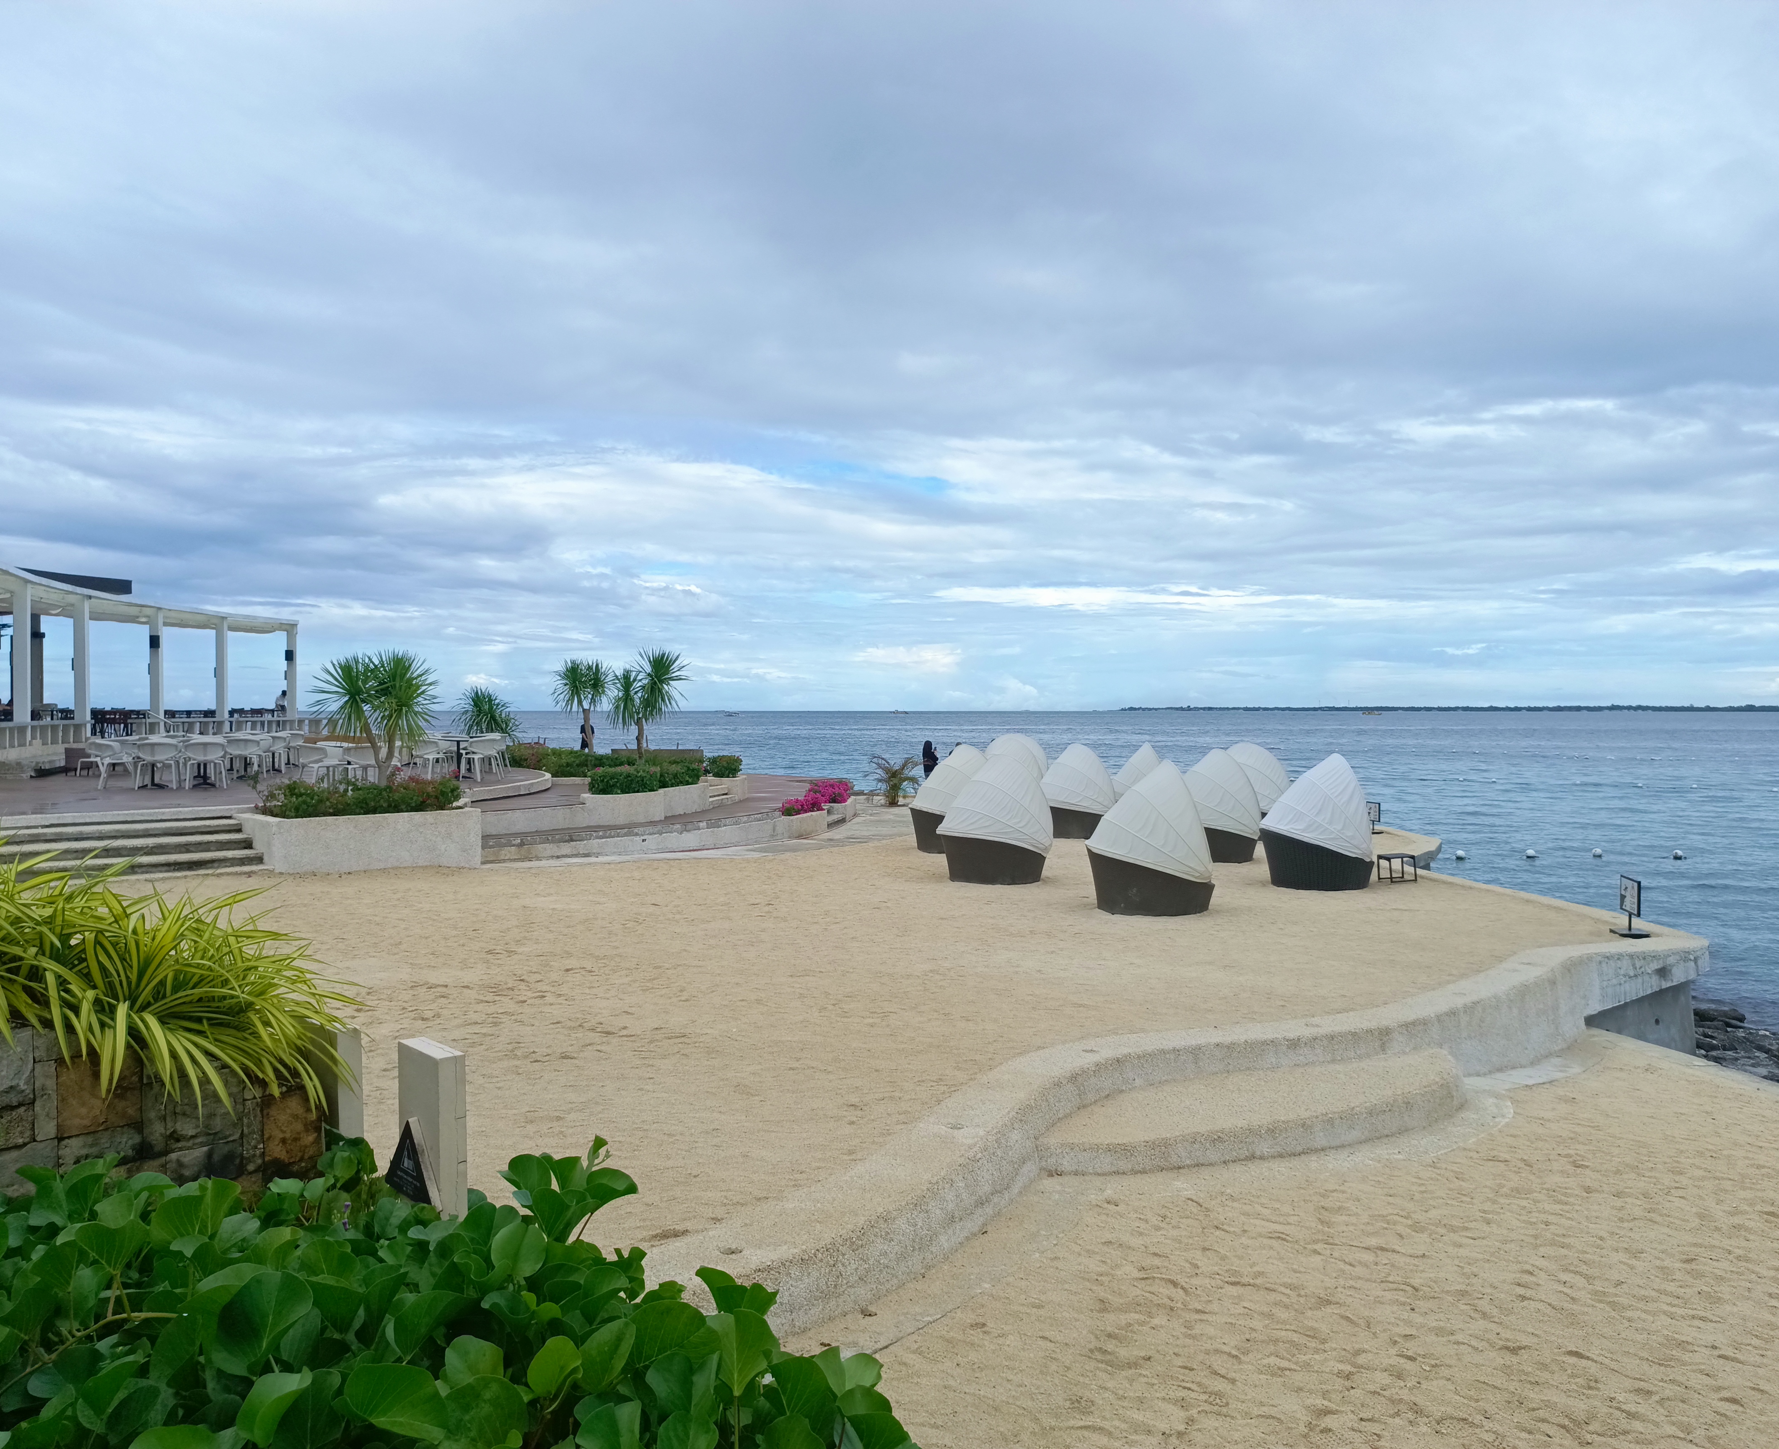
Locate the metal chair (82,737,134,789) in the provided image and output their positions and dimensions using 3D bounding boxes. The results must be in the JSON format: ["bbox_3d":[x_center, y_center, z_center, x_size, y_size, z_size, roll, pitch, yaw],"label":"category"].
[{"bbox_3d":[-12.876,0.652,23.000,0.610,0.820,0.600,0,1,37],"label":"metal chair"}]

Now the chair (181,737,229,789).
[{"bbox_3d":[-11.075,0.643,22.600,0.630,0.790,0.600,0,1,-26],"label":"chair"}]

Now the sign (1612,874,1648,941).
[{"bbox_3d":[7.098,1.736,13.350,0.260,0.550,0.400,0,1,-3],"label":"sign"}]

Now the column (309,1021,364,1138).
[{"bbox_3d":[-2.210,1.515,5.550,0.095,0.650,0.335,-1,1,-42],"label":"column"}]

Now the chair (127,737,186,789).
[{"bbox_3d":[-11.989,0.653,22.850,0.610,0.820,0.600,0,1,-25],"label":"chair"}]

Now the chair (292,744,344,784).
[{"bbox_3d":[-7.943,0.690,19.400,0.610,0.820,0.600,0,1,30],"label":"chair"}]

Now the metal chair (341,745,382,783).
[{"bbox_3d":[-7.194,0.695,19.000,0.610,0.820,0.600,-1,1,-43],"label":"metal chair"}]

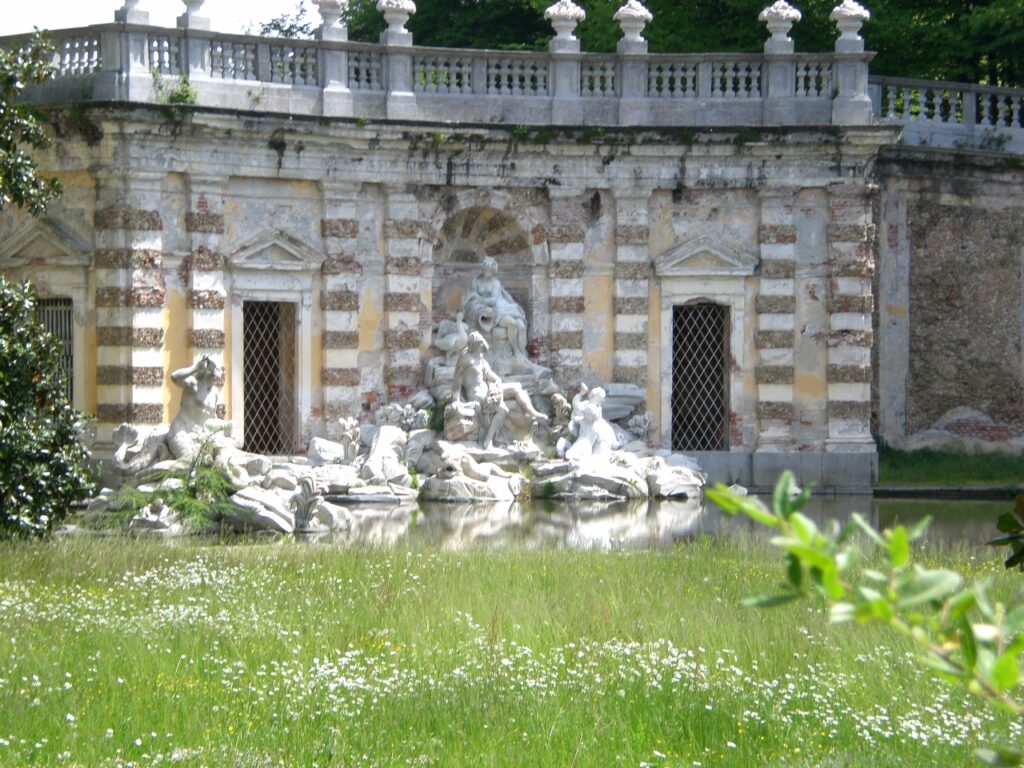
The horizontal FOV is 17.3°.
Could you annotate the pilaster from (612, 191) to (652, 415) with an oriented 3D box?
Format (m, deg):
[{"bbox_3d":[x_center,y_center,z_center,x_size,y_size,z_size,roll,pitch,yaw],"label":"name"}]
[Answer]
[{"bbox_3d":[2.098,-1.209,59.671,0.740,4.414,0.270,0,0,-14],"label":"pilaster"}]

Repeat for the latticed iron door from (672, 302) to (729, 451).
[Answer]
[{"bbox_3d":[3.359,-0.134,60.100,1.000,2.640,0.090,0,0,-8],"label":"latticed iron door"}]

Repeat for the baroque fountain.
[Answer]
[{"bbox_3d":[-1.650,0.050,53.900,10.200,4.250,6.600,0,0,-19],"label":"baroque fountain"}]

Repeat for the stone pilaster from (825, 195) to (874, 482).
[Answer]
[{"bbox_3d":[6.027,-0.881,60.200,0.840,5.195,0.400,0,0,-1],"label":"stone pilaster"}]

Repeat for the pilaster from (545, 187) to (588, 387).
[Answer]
[{"bbox_3d":[0.929,-1.273,59.339,0.780,4.389,0.270,0,0,-18],"label":"pilaster"}]

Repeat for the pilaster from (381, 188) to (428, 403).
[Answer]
[{"bbox_3d":[-1.945,-1.212,58.098,0.780,4.298,0.270,0,0,-29],"label":"pilaster"}]

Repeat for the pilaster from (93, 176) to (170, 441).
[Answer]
[{"bbox_3d":[-6.186,-1.212,55.079,0.700,4.456,0.860,0,0,43],"label":"pilaster"}]

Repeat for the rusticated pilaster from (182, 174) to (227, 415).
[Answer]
[{"bbox_3d":[-5.101,-1.264,55.830,0.760,4.396,0.270,0,0,-42],"label":"rusticated pilaster"}]

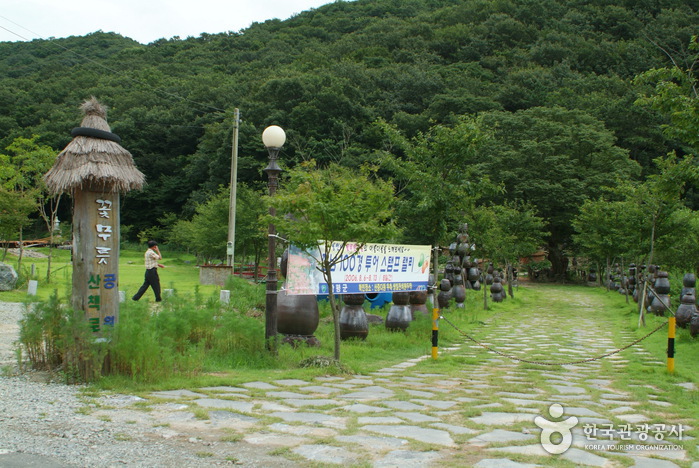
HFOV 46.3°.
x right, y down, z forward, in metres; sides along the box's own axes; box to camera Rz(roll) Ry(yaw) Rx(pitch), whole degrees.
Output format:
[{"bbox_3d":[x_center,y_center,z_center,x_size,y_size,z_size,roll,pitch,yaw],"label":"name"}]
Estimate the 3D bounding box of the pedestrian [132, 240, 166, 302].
[{"bbox_3d":[-5.613,1.047,22.800,0.820,1.680,0.500,1,-1,-3],"label":"pedestrian"}]

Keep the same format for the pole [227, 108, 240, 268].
[{"bbox_3d":[-5.257,-1.858,37.000,0.330,7.700,0.330,2,-1,0],"label":"pole"}]

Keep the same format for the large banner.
[{"bbox_3d":[0.237,0.575,13.300,2.860,0.770,0.050,1,-1,-33],"label":"large banner"}]

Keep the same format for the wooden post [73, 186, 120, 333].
[{"bbox_3d":[-3.223,0.554,10.400,0.460,2.320,0.420,1,-1,-37],"label":"wooden post"}]

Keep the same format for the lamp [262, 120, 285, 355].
[{"bbox_3d":[-1.154,0.084,12.400,0.350,3.470,0.350,1,-1,0],"label":"lamp"}]

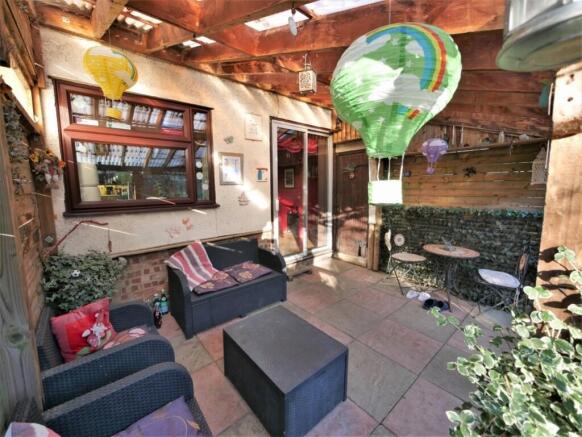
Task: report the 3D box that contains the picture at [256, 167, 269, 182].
[{"bbox_3d":[-0.426,-0.661,3.566,0.201,0.222,0.025,-6,8,-39],"label":"picture"}]

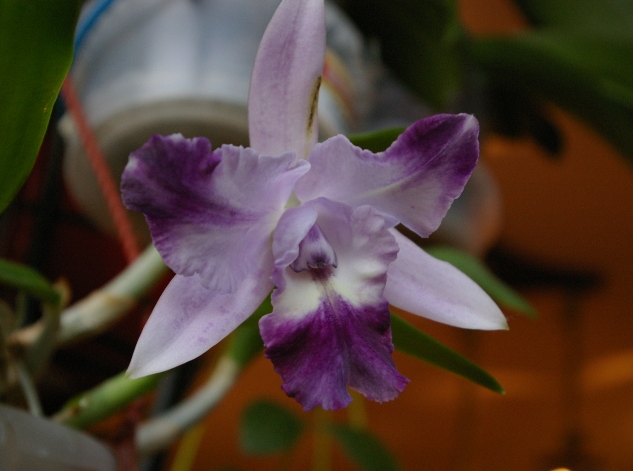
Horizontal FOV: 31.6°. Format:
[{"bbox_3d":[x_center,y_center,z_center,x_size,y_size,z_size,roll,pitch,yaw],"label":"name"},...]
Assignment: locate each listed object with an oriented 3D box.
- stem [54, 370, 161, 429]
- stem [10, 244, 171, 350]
[{"bbox_3d":[-0.073,0.058,0.403,0.041,0.010,0.010,-22,0,-7],"label":"stem"},{"bbox_3d":[-0.084,0.022,0.425,0.069,0.013,0.013,-29,0,8],"label":"stem"}]

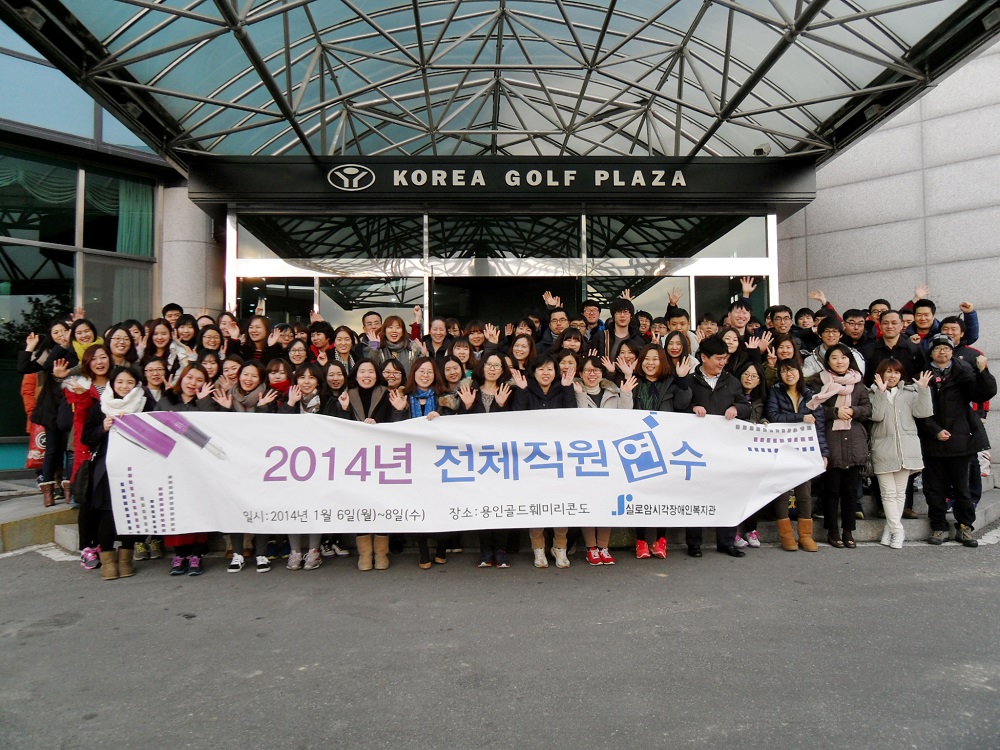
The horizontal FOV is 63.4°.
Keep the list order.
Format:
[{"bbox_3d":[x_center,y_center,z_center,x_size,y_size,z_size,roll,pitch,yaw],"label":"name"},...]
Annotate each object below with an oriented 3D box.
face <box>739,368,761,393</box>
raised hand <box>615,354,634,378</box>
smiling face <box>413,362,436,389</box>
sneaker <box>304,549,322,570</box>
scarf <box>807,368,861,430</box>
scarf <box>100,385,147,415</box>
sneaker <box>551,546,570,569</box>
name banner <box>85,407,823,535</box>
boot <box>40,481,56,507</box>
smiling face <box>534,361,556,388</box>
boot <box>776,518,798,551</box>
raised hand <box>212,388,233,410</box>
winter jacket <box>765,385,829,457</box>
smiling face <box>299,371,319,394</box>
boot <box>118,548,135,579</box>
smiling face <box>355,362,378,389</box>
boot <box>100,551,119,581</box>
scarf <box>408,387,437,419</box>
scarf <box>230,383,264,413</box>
[{"bbox_3d":[2.090,0.042,6.750,0.165,0.215,0.170,7,-3,29],"label":"face"},{"bbox_3d":[1.039,-0.066,6.700,0.160,0.190,0.080,-8,-3,12],"label":"raised hand"},{"bbox_3d":[-0.577,0.000,6.240,0.155,0.200,0.150,2,-3,-5],"label":"smiling face"},{"bbox_3d":[-1.416,1.404,6.140,0.105,0.125,0.260,0,-3,2],"label":"sneaker"},{"bbox_3d":[2.767,0.207,6.700,0.430,0.500,0.250,-1,-3,18],"label":"scarf"},{"bbox_3d":[-2.790,0.185,6.000,0.335,0.250,0.280,1,-3,-21],"label":"scarf"},{"bbox_3d":[0.460,1.380,6.100,0.100,0.115,0.255,0,-3,-16],"label":"sneaker"},{"bbox_3d":[-0.124,0.714,6.080,5.360,0.910,0.250,0,-3,-6],"label":"name banner"},{"bbox_3d":[-4.186,1.108,7.500,0.130,0.220,0.250,0,-3,-14],"label":"boot"},{"bbox_3d":[0.350,-0.004,6.230,0.165,0.210,0.150,0,-2,2],"label":"smiling face"},{"bbox_3d":[2.432,1.347,6.830,0.120,0.260,0.270,0,-2,-3],"label":"boot"},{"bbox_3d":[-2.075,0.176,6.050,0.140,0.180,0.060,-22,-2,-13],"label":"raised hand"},{"bbox_3d":[2.438,0.391,6.650,0.520,0.640,0.340,-1,-3,12],"label":"winter jacket"},{"bbox_3d":[-1.444,0.057,6.100,0.150,0.185,0.130,0,-3,-12],"label":"smiling face"},{"bbox_3d":[-2.831,1.419,6.140,0.120,0.230,0.270,1,-2,-14],"label":"boot"},{"bbox_3d":[-1.027,0.008,6.200,0.165,0.205,0.150,0,-2,-9],"label":"smiling face"},{"bbox_3d":[-2.909,1.420,6.030,0.125,0.200,0.260,1,-3,-31],"label":"boot"},{"bbox_3d":[-0.589,0.228,6.150,0.210,0.270,0.180,0,-3,-5],"label":"scarf"},{"bbox_3d":[-1.913,0.178,6.130,0.290,0.270,0.260,0,-3,-13],"label":"scarf"}]

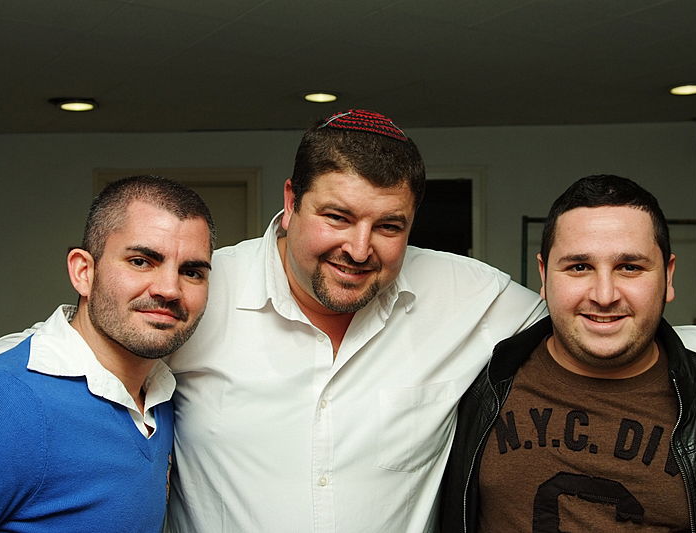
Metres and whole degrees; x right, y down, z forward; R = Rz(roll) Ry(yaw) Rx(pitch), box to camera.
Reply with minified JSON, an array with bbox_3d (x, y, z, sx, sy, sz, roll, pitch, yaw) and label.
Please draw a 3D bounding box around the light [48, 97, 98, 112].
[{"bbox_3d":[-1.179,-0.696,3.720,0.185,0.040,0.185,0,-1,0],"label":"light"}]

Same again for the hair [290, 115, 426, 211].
[{"bbox_3d":[0.019,-0.120,1.125,0.175,0.158,0.200,9,15,-15],"label":"hair"}]

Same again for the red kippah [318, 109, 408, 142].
[{"bbox_3d":[0.021,-0.185,1.130,0.122,0.032,0.122,9,9,-14],"label":"red kippah"}]

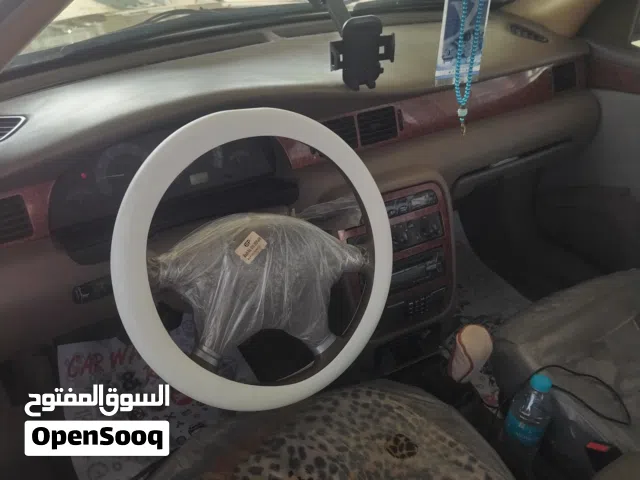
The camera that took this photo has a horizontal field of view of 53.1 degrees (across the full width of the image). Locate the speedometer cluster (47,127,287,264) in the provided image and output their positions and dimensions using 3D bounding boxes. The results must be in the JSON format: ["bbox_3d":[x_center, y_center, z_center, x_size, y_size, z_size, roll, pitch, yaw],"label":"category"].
[{"bbox_3d":[-0.254,-0.083,1.119,0.395,0.145,0.090,-17,20,-24],"label":"speedometer cluster"}]

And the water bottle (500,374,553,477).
[{"bbox_3d":[0.313,0.282,0.970,0.064,0.203,0.064,-14,34,-25],"label":"water bottle"}]

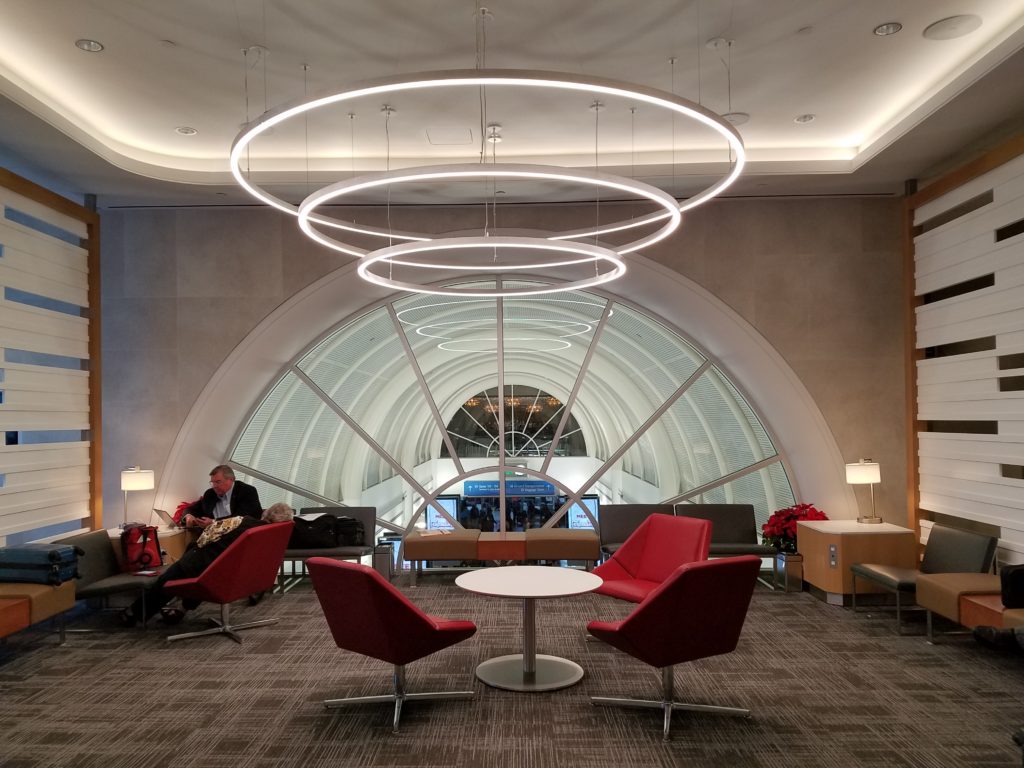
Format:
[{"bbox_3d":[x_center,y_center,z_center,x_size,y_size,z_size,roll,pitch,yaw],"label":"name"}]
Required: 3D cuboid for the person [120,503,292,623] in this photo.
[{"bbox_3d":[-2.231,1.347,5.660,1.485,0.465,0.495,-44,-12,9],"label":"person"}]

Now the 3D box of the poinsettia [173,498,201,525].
[{"bbox_3d":[-2.803,1.208,6.947,0.465,0.420,0.465,-1,-3,0],"label":"poinsettia"}]

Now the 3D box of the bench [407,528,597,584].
[{"bbox_3d":[-0.085,1.688,7.472,1.830,0.445,0.640,-1,-3,1],"label":"bench"}]

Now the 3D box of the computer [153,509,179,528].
[{"bbox_3d":[-3.091,1.258,7.153,0.330,0.175,0.310,2,-4,-43],"label":"computer"}]

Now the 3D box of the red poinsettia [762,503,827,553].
[{"bbox_3d":[2.606,1.328,7.070,0.620,0.480,0.550,-1,-3,1],"label":"red poinsettia"}]

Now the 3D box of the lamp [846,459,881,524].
[{"bbox_3d":[3.152,0.960,6.881,0.330,0.590,0.310,-1,-3,1],"label":"lamp"}]

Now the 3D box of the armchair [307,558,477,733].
[{"bbox_3d":[-0.662,1.355,4.235,0.630,0.834,0.750,-3,-3,40],"label":"armchair"}]

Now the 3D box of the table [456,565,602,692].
[{"bbox_3d":[0.114,1.501,4.766,0.910,0.566,0.910,-1,-3,1],"label":"table"}]

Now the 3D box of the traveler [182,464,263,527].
[{"bbox_3d":[-2.452,1.269,6.596,0.630,1.140,0.870,-2,-3,27],"label":"traveler"}]

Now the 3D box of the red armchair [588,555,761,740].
[{"bbox_3d":[0.848,1.270,3.975,0.825,0.795,0.720,1,-3,-30],"label":"red armchair"}]

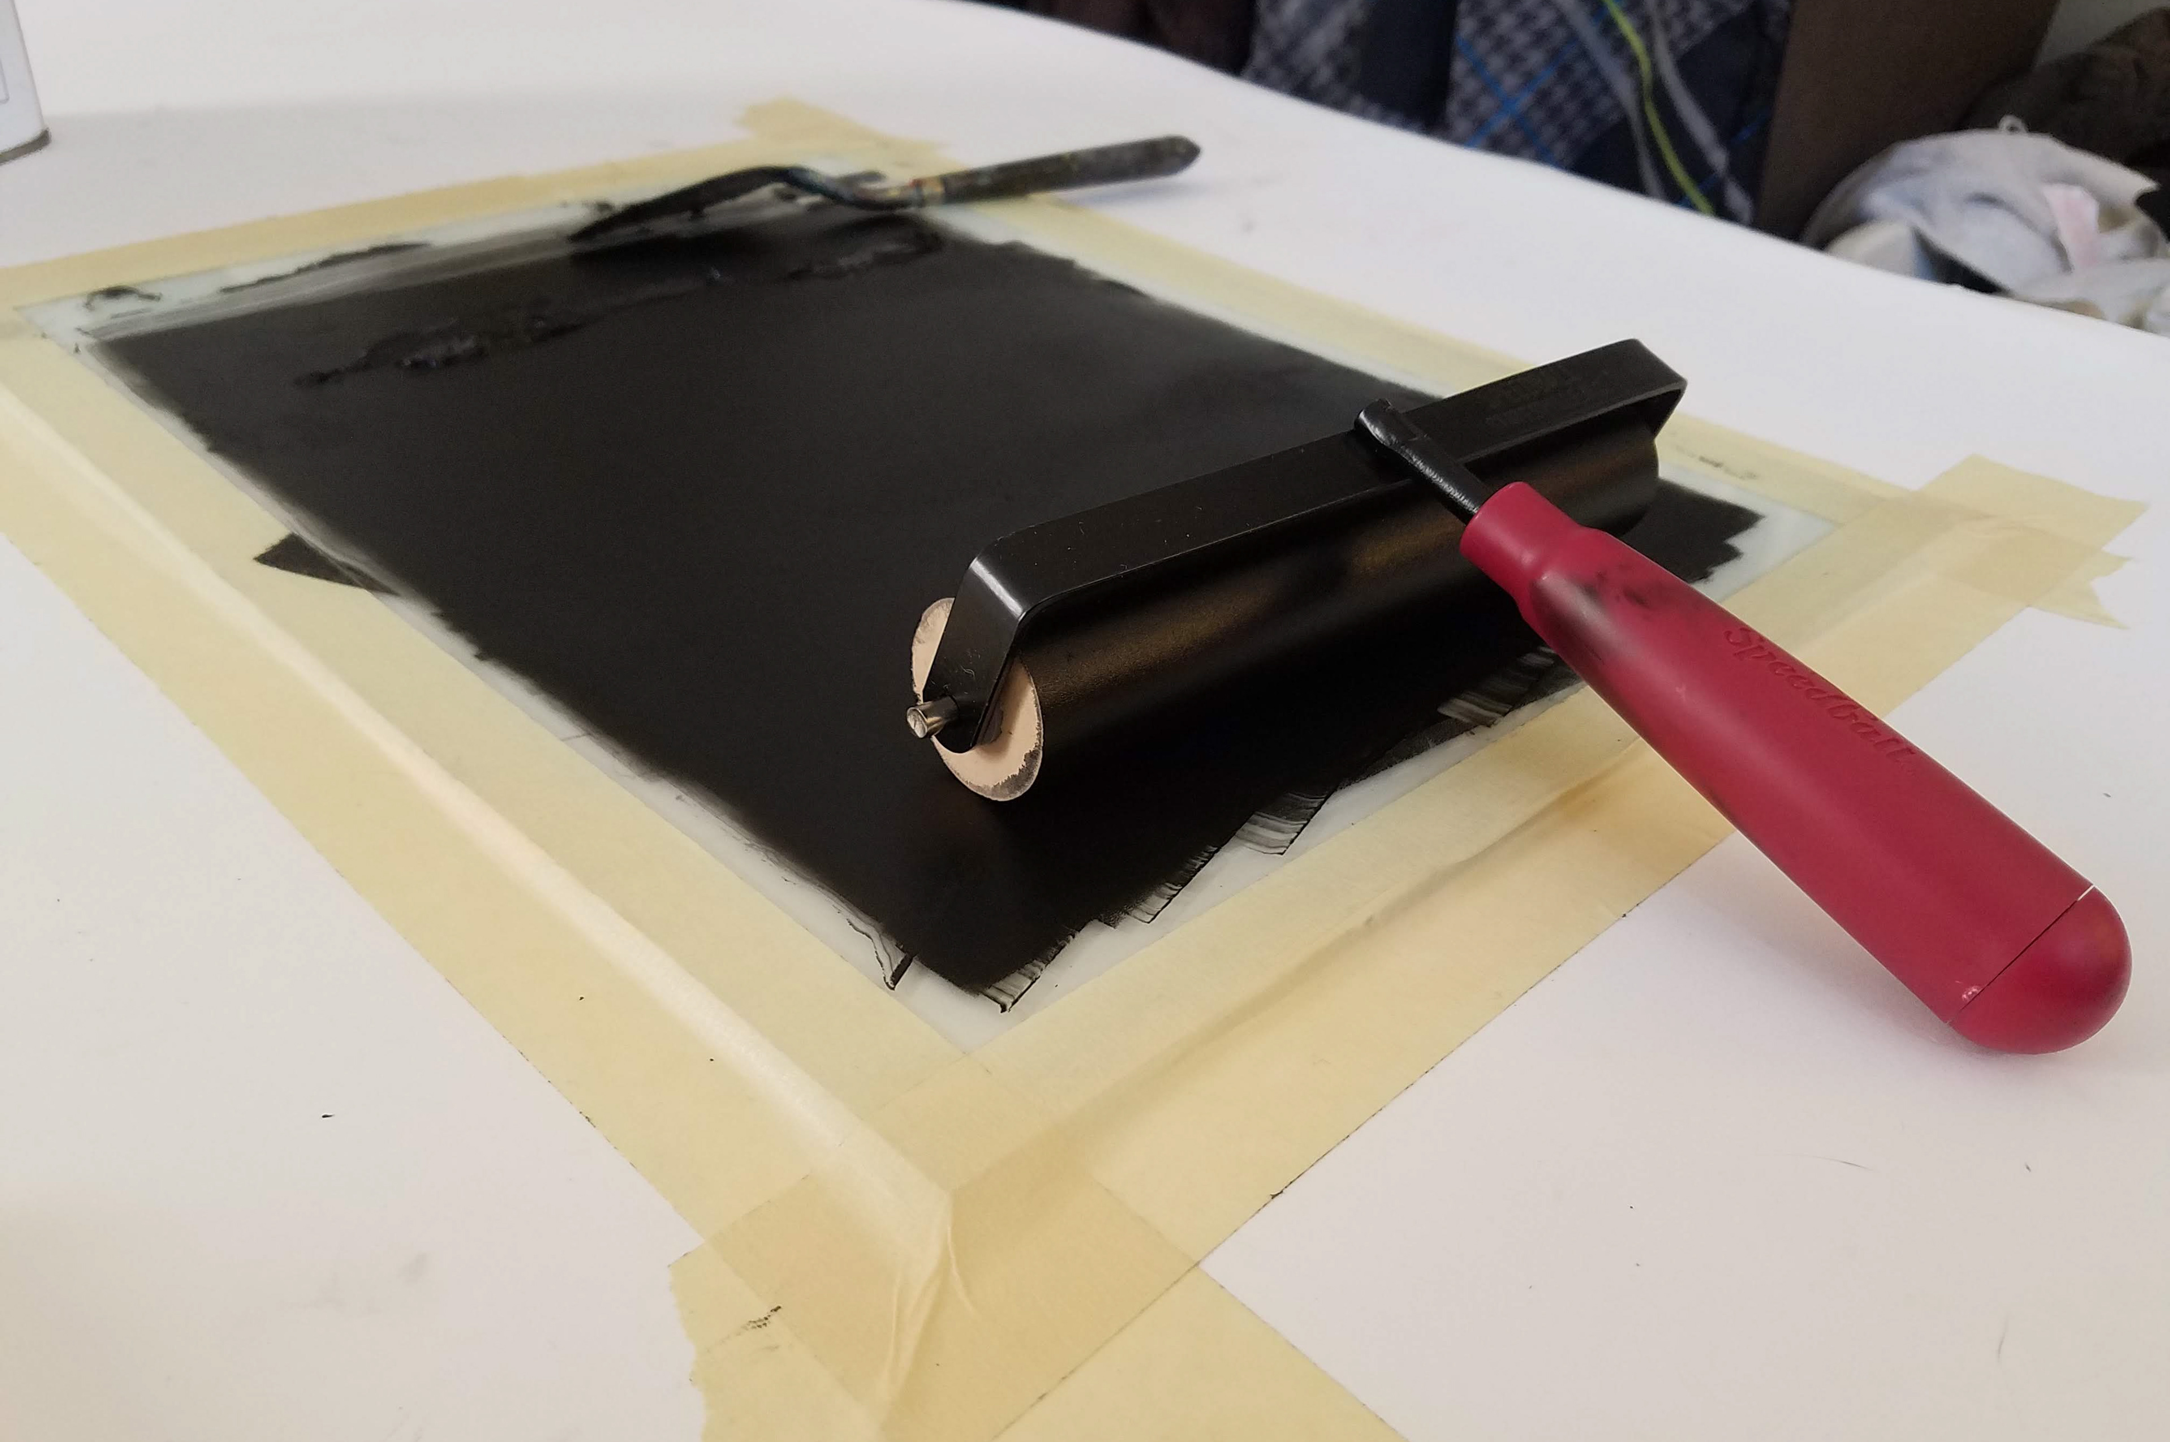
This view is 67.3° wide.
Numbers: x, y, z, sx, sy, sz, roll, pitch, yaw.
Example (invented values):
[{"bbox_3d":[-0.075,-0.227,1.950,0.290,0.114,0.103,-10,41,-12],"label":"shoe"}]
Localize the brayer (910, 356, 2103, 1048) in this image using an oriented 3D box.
[{"bbox_3d":[0.082,-0.006,0.238,0.174,0.052,0.147,-23,40,-36],"label":"brayer"}]

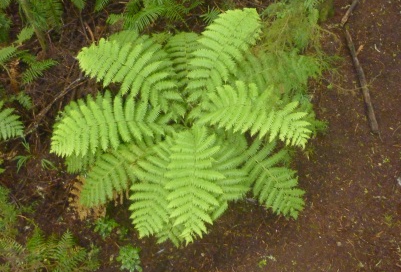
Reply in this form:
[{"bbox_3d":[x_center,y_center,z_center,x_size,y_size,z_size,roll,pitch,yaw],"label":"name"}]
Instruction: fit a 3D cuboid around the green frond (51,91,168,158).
[{"bbox_3d":[-0.683,-0.094,3.590,0.880,0.270,0.370,-10,61,-4],"label":"green frond"}]

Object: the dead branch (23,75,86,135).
[{"bbox_3d":[-1.495,-0.320,4.790,0.120,0.080,0.856,31,67,17],"label":"dead branch"}]

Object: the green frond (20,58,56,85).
[{"bbox_3d":[-2.162,-0.868,6.260,0.431,0.120,0.230,-33,64,-18],"label":"green frond"}]

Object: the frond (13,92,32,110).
[{"bbox_3d":[-1.795,-0.348,4.666,0.262,0.090,0.150,33,67,18],"label":"frond"}]

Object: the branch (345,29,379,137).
[{"bbox_3d":[1.685,-0.614,4.867,0.080,0.070,1.339,-4,61,0],"label":"branch"}]

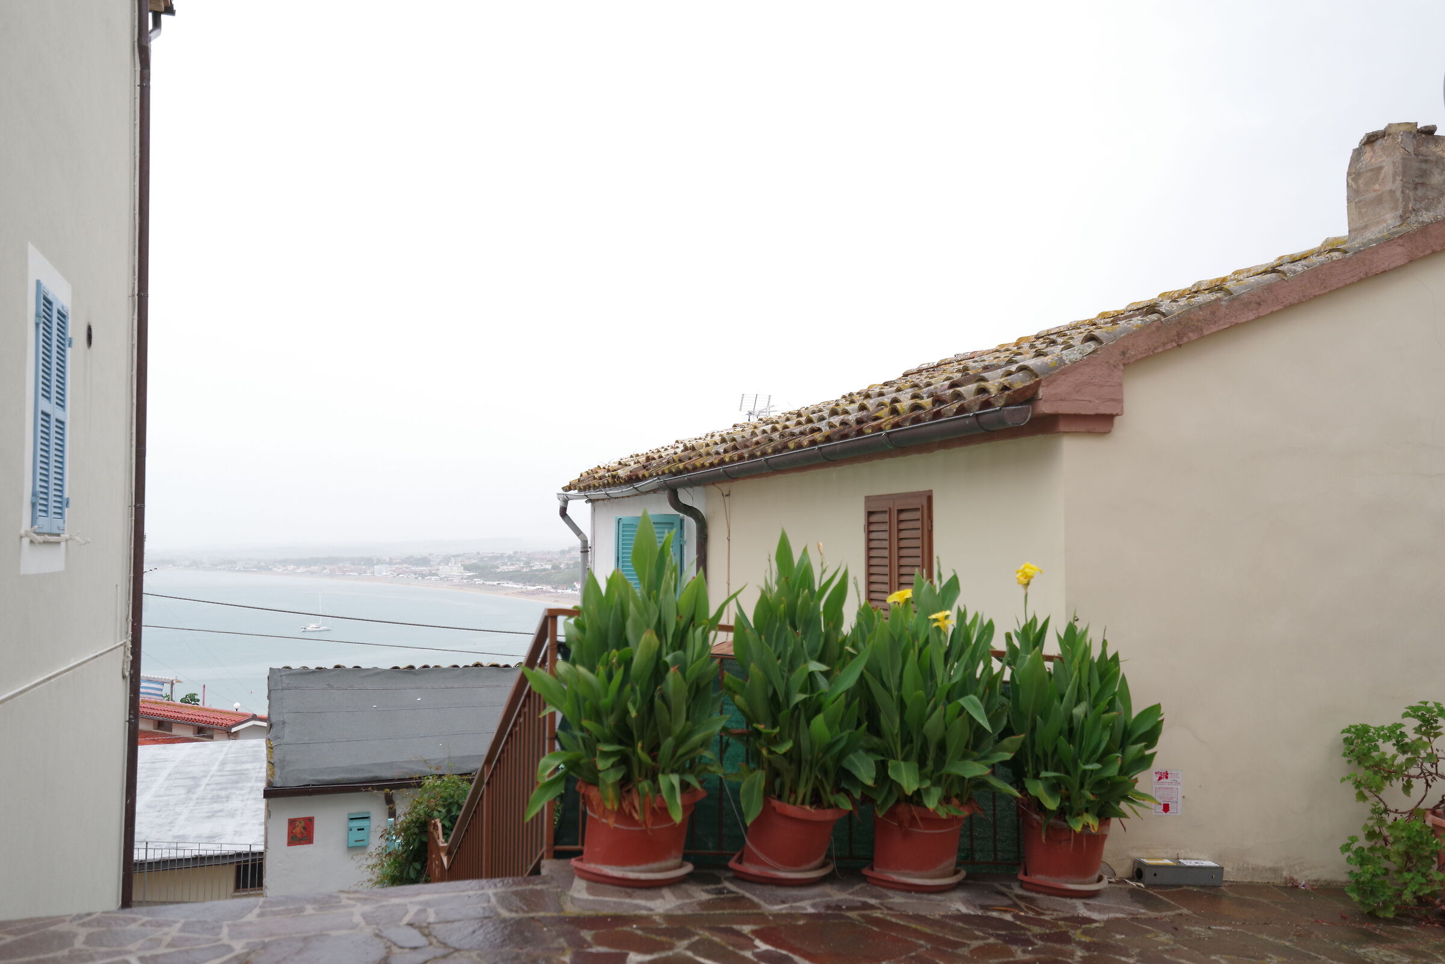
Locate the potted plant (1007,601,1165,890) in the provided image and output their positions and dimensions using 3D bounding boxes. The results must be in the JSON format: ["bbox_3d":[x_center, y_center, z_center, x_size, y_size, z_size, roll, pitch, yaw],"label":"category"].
[{"bbox_3d":[1.596,1.162,5.321,0.689,1.229,0.640,1,-3,-17],"label":"potted plant"}]

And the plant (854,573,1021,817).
[{"bbox_3d":[0.907,0.889,5.080,0.691,1.009,0.650,0,-3,0],"label":"plant"}]

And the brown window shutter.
[{"bbox_3d":[1.080,0.622,7.343,0.060,1.100,0.980,1,-3,-16],"label":"brown window shutter"}]

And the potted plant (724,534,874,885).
[{"bbox_3d":[0.310,0.895,4.901,0.594,1.370,0.600,0,-3,0],"label":"potted plant"}]

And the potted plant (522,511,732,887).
[{"bbox_3d":[-0.371,0.816,4.681,0.800,1.398,0.750,1,-3,-17],"label":"potted plant"}]

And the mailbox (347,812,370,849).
[{"bbox_3d":[-3.260,3.123,10.800,0.210,0.310,0.080,1,-3,-18],"label":"mailbox"}]

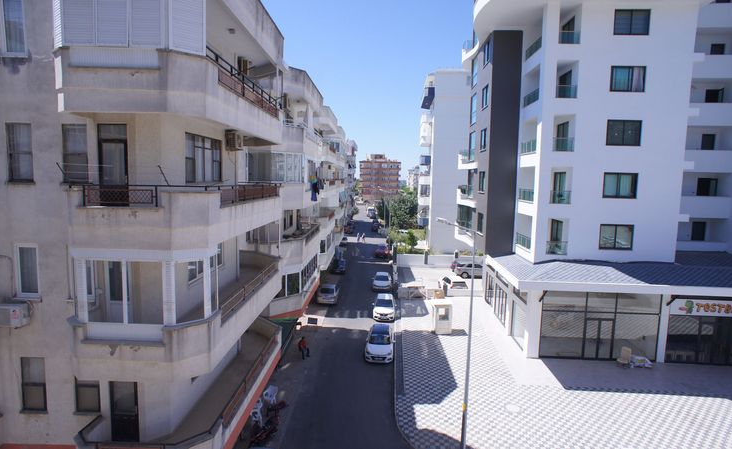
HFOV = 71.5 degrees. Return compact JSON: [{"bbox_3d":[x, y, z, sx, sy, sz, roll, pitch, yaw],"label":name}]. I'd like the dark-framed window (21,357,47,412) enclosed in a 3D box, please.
[{"bbox_3d":[-8.331,4.041,12.839,0.635,1.415,0.150,1,5,1],"label":"dark-framed window"}]

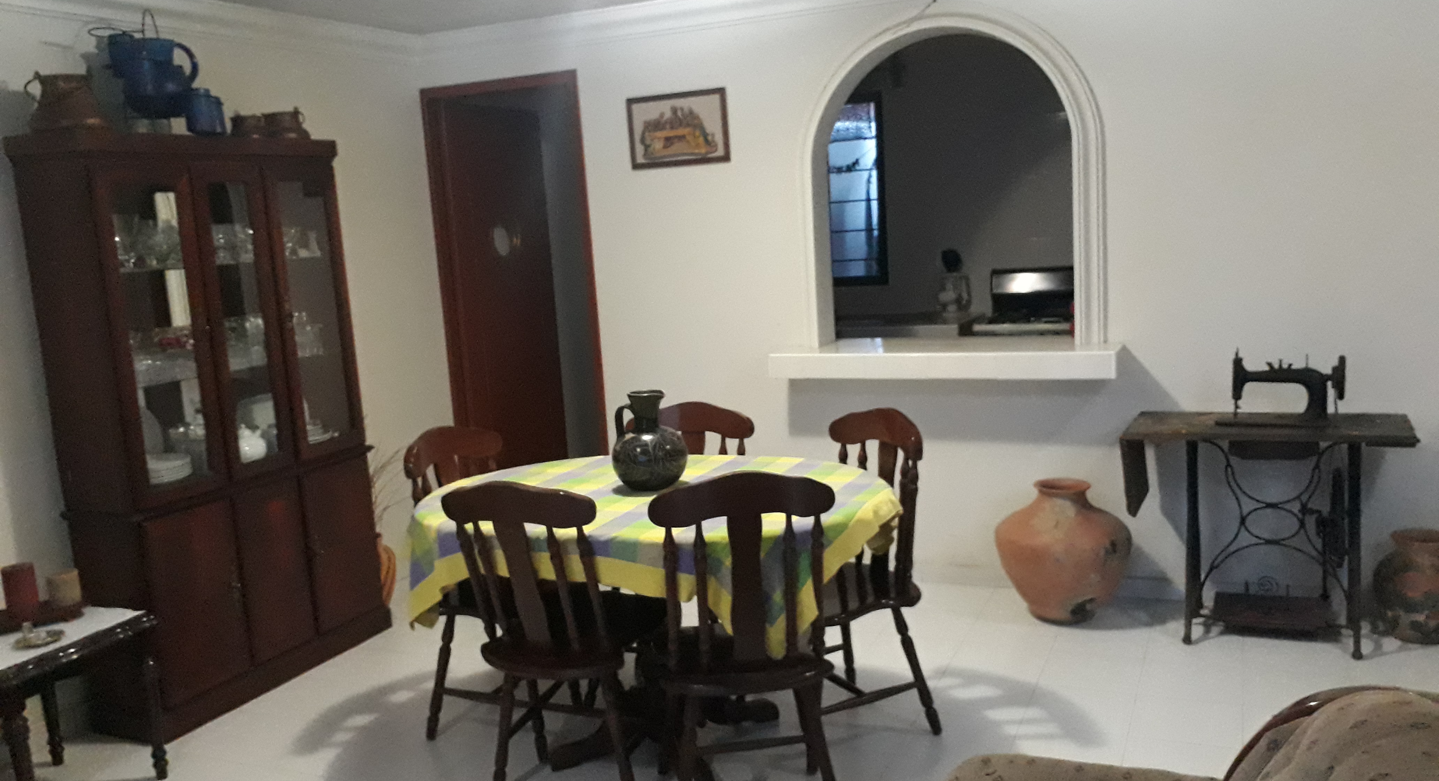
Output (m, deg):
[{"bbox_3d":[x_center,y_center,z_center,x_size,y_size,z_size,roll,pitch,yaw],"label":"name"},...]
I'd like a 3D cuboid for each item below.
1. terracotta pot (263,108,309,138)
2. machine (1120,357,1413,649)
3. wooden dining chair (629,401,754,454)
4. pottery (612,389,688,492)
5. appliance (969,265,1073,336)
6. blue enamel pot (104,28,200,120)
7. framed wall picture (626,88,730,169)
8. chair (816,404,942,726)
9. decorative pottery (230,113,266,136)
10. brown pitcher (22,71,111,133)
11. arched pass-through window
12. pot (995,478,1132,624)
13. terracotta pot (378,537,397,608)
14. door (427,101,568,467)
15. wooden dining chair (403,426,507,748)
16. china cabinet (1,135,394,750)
[{"bbox_3d":[-1.650,-1.004,4.274,0.175,0.142,0.160,-7,10,-22],"label":"terracotta pot"},{"bbox_3d":[1.919,0.357,3.983,0.900,1.020,0.430,1,10,24],"label":"machine"},{"bbox_3d":[-0.143,0.535,3.670,0.460,0.955,0.480,0,10,21],"label":"wooden dining chair"},{"bbox_3d":[-0.229,0.160,3.570,0.235,0.307,0.235,-4,9,-4],"label":"pottery"},{"bbox_3d":[1.870,-0.100,6.408,0.700,1.160,0.630,1,10,24],"label":"appliance"},{"bbox_3d":[-1.880,-1.035,3.717,0.200,0.270,0.310,3,11,35],"label":"blue enamel pot"},{"bbox_3d":[-0.177,-1.099,4.729,0.463,0.303,0.025,0,10,24],"label":"framed wall picture"},{"bbox_3d":[0.336,0.554,3.362,0.480,0.955,0.460,-9,11,-30],"label":"chair"},{"bbox_3d":[-1.725,-0.954,4.109,0.135,0.107,0.130,-8,10,-24],"label":"decorative pottery"},{"bbox_3d":[-2.050,-0.888,3.511,0.265,0.205,0.250,-9,10,-28],"label":"brown pitcher"},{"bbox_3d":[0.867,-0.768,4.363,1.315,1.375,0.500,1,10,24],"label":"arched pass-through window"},{"bbox_3d":[1.259,0.599,4.151,0.490,0.500,0.490,0,10,24],"label":"pot"},{"bbox_3d":[-1.498,0.774,4.733,0.250,0.320,0.250,-7,10,-21],"label":"terracotta pot"},{"bbox_3d":[-1.072,-0.356,5.803,0.045,2.140,0.760,0,10,24],"label":"door"},{"bbox_3d":[-0.662,0.603,3.605,0.490,0.975,0.470,1,10,28],"label":"wooden dining chair"},{"bbox_3d":[-1.761,0.096,3.998,0.370,1.920,1.100,0,10,24],"label":"china cabinet"}]

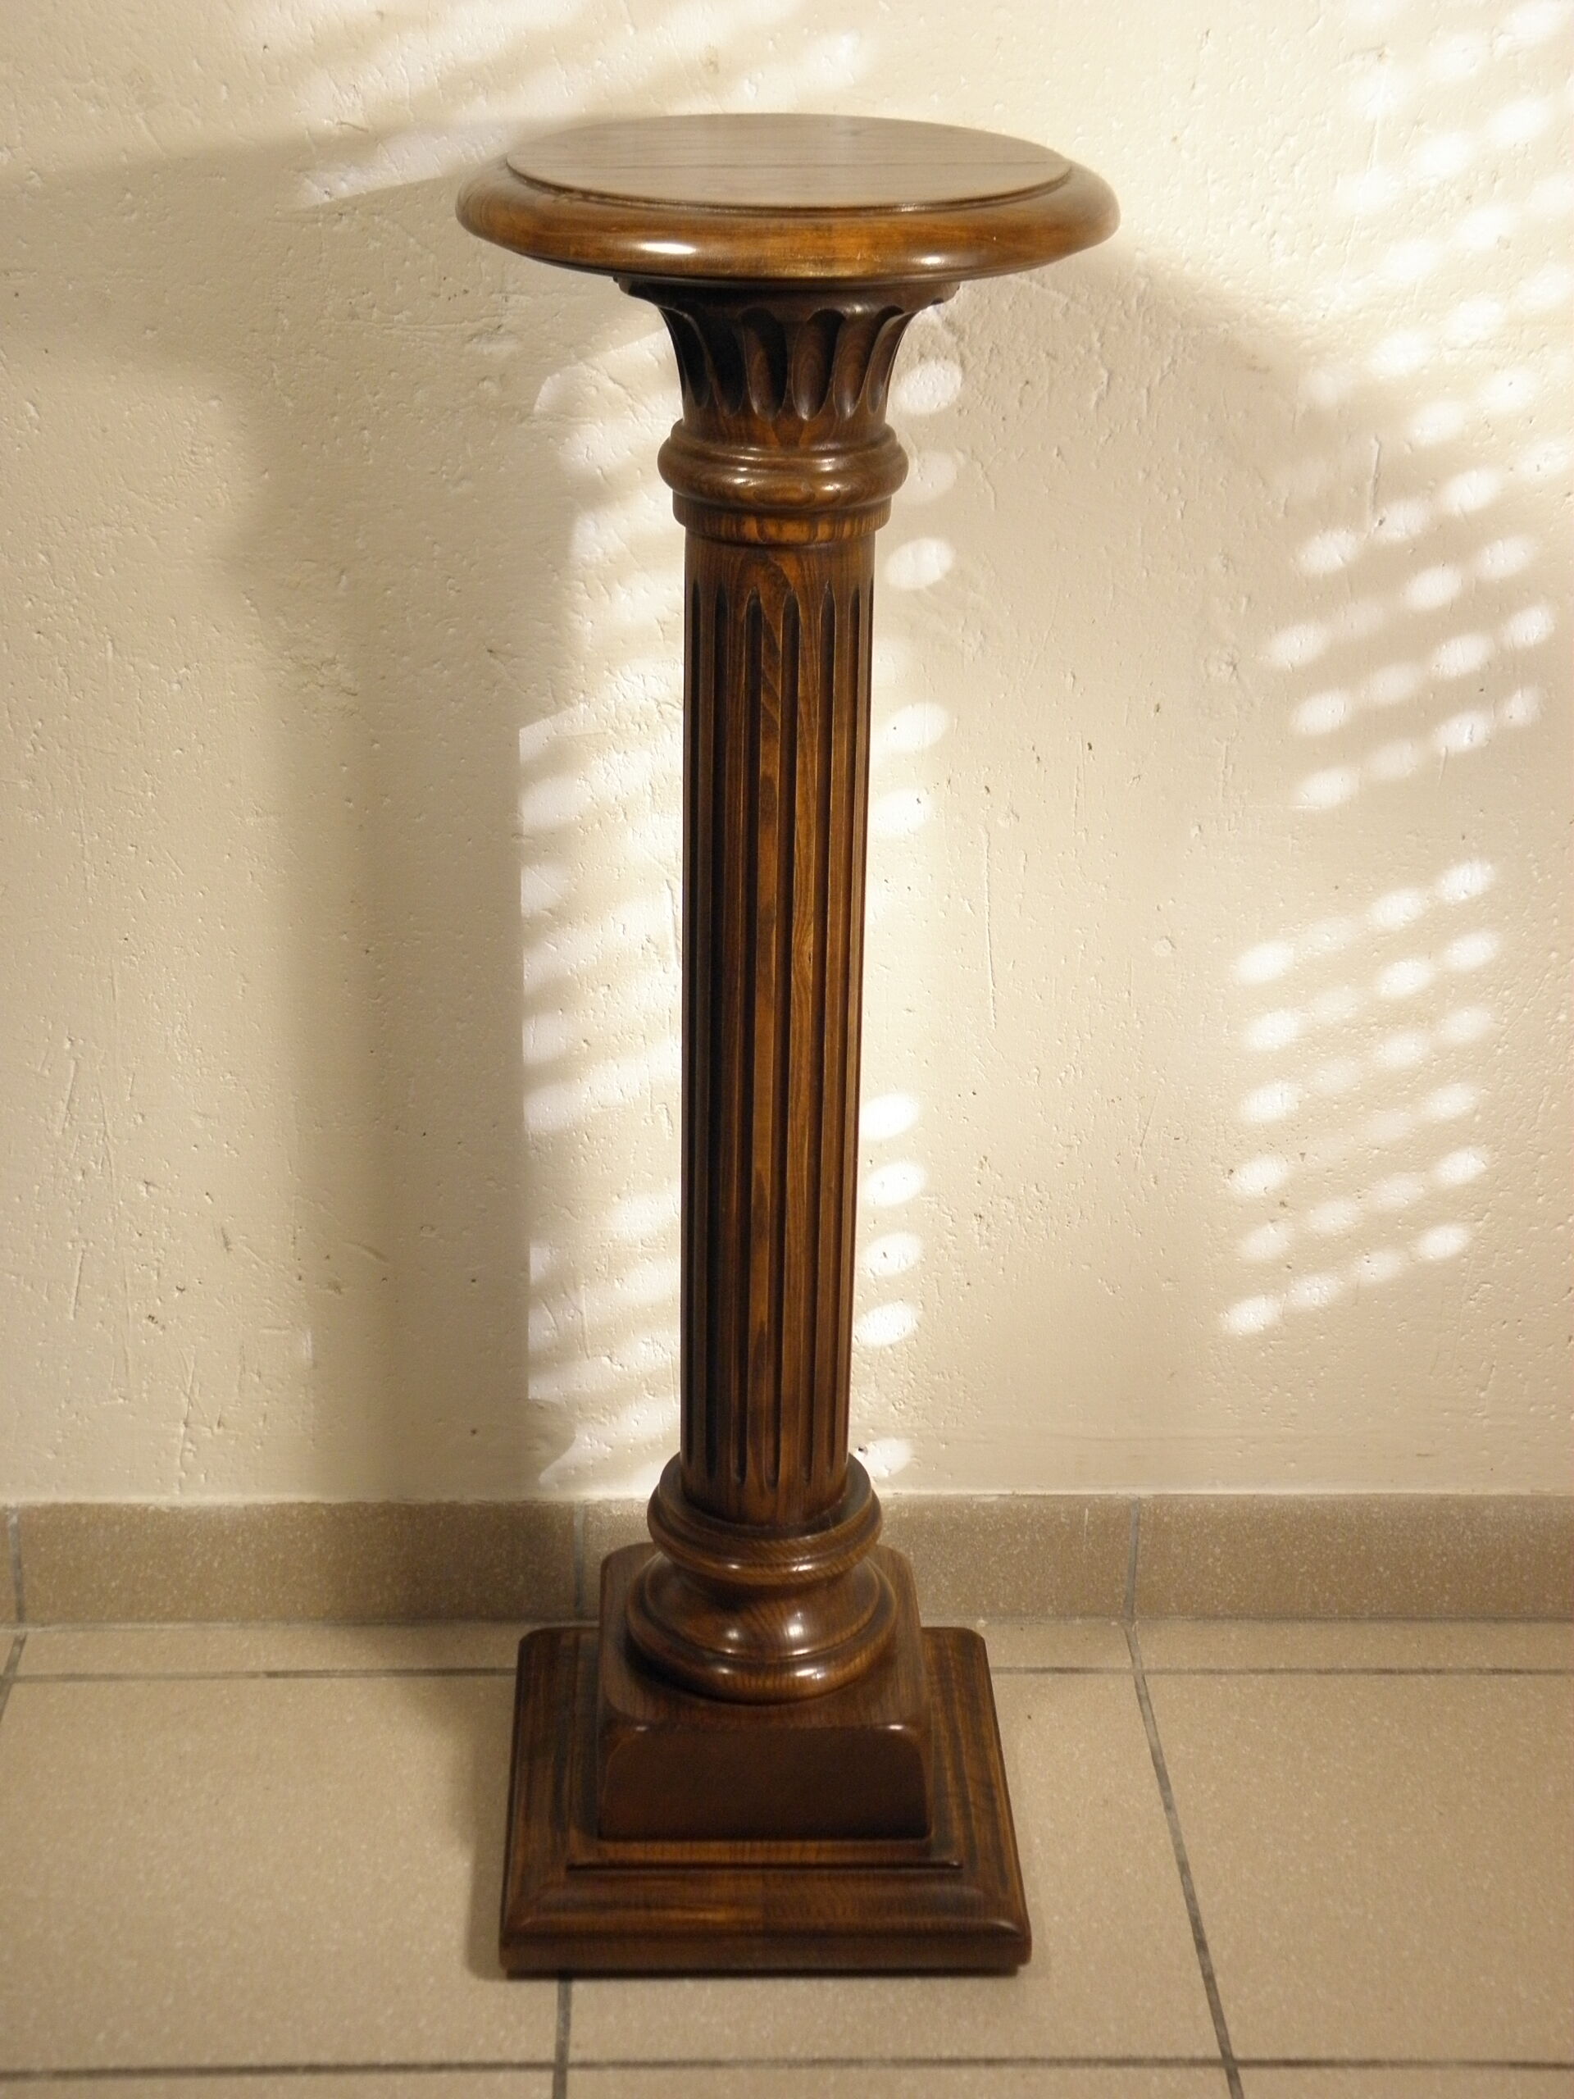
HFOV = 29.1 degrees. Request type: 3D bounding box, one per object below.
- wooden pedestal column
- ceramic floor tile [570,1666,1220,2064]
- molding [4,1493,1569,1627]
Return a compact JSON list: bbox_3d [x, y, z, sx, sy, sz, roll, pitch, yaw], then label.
[{"bbox_3d":[-0.007,0.017,1.382,0.265,0.820,0.265,0,25,-2],"label":"wooden pedestal column"},{"bbox_3d":[0.045,0.408,1.528,0.302,0.010,0.302,0,25,-2],"label":"ceramic floor tile"},{"bbox_3d":[0.005,0.282,1.690,0.873,0.081,0.011,0,25,-2],"label":"molding"}]

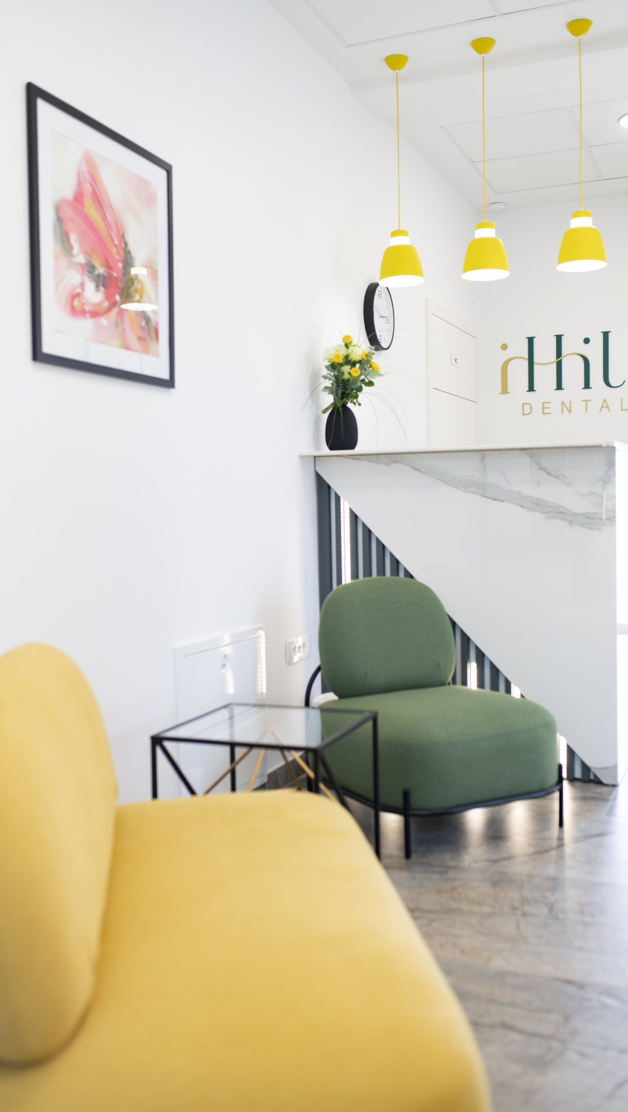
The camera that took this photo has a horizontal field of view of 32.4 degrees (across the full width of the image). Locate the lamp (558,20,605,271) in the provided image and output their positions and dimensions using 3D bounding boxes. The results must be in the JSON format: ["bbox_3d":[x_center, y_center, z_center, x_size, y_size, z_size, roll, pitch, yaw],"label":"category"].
[{"bbox_3d":[1.006,-1.547,4.076,0.186,0.901,0.186,0,3,22],"label":"lamp"}]

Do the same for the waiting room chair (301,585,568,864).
[{"bbox_3d":[0.379,0.462,3.455,0.650,0.771,0.695,-3,3,-28],"label":"waiting room chair"}]

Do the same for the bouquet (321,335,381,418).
[{"bbox_3d":[0.141,-0.688,4.128,0.228,0.313,0.208,-1,3,0],"label":"bouquet"}]

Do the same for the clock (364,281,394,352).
[{"bbox_3d":[0.297,-1.080,4.890,0.044,0.302,0.302,0,3,22],"label":"clock"}]

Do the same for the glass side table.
[{"bbox_3d":[-0.105,0.661,2.807,0.449,0.453,0.460,0,3,22],"label":"glass side table"}]

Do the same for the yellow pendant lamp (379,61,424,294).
[{"bbox_3d":[0.341,-1.553,4.352,0.186,0.889,0.186,-1,3,0],"label":"yellow pendant lamp"}]

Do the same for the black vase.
[{"bbox_3d":[0.105,-0.490,4.154,0.127,0.184,0.127,-1,3,0],"label":"black vase"}]

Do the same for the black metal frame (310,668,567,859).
[{"bbox_3d":[0.381,0.584,3.461,0.645,0.526,0.655,-3,3,-28],"label":"black metal frame"}]

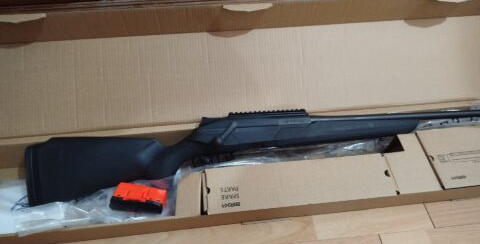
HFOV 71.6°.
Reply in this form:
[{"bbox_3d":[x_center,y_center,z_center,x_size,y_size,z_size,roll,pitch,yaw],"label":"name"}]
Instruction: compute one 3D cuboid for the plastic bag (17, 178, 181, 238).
[{"bbox_3d":[-0.237,0.140,0.587,0.254,0.049,0.103,-4,55,-6],"label":"plastic bag"}]

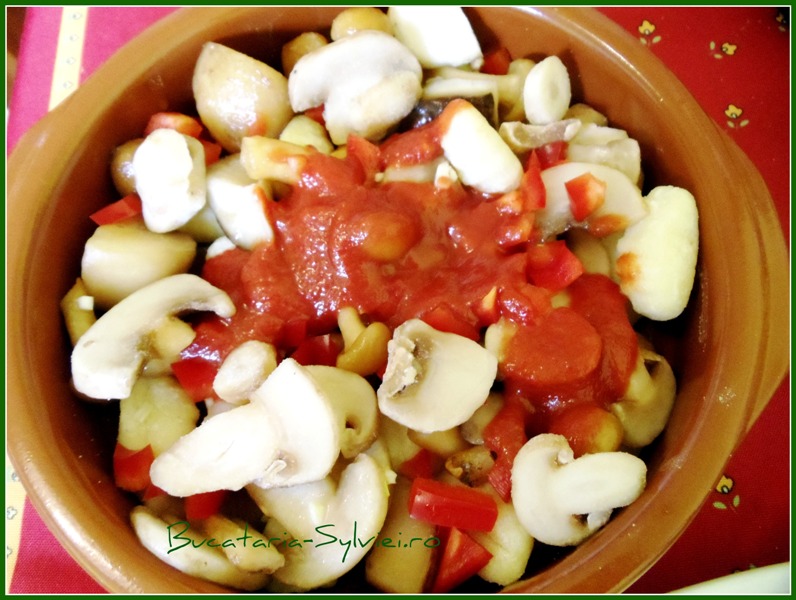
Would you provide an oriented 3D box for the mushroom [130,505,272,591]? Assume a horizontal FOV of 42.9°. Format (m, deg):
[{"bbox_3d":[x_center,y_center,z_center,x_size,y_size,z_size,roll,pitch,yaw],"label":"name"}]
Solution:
[{"bbox_3d":[-0.063,0.080,0.328,0.049,0.020,0.019,30,56,-3],"label":"mushroom"}]

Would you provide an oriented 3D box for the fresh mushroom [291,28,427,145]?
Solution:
[{"bbox_3d":[-0.016,-0.076,0.364,0.045,0.021,0.037,-17,81,2],"label":"fresh mushroom"}]

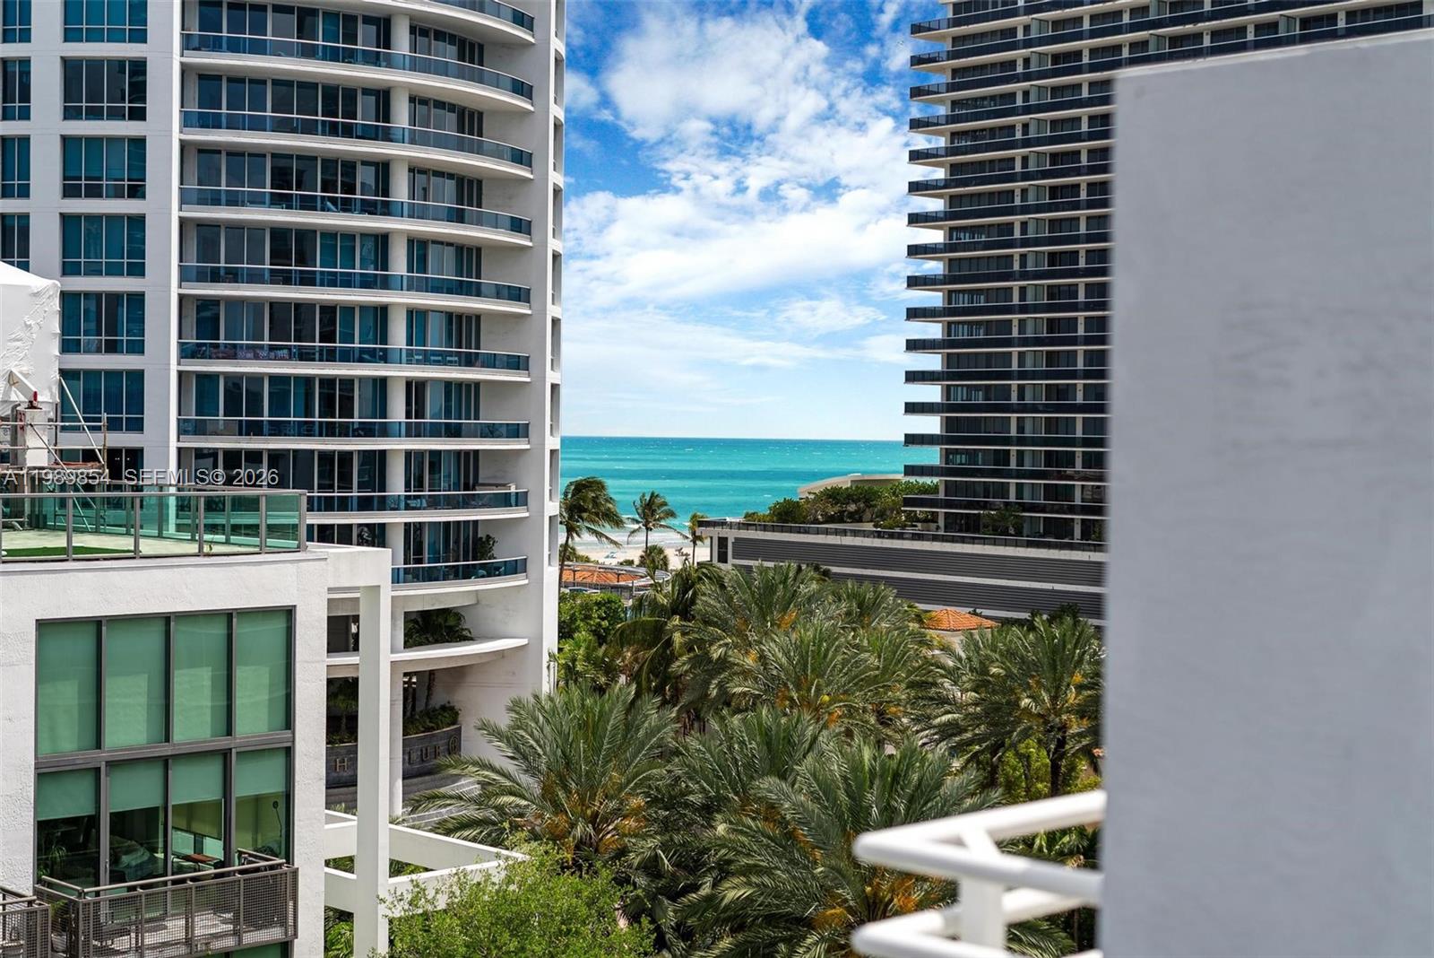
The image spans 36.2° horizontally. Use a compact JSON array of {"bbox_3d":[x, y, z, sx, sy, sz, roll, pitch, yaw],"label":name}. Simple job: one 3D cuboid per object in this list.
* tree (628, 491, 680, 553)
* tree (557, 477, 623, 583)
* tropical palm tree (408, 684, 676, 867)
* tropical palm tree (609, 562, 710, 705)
[{"bbox_3d":[-6.876,5.264,245.082,6.000,7.900,6.000,1,1,0],"label":"tree"},{"bbox_3d":[-11.484,5.355,190.116,6.400,11.200,6.400,1,1,0],"label":"tree"},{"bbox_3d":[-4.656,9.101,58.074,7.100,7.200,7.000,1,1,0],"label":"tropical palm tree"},{"bbox_3d":[-2.759,8.175,107.085,5.400,8.200,5.400,1,1,0],"label":"tropical palm tree"}]

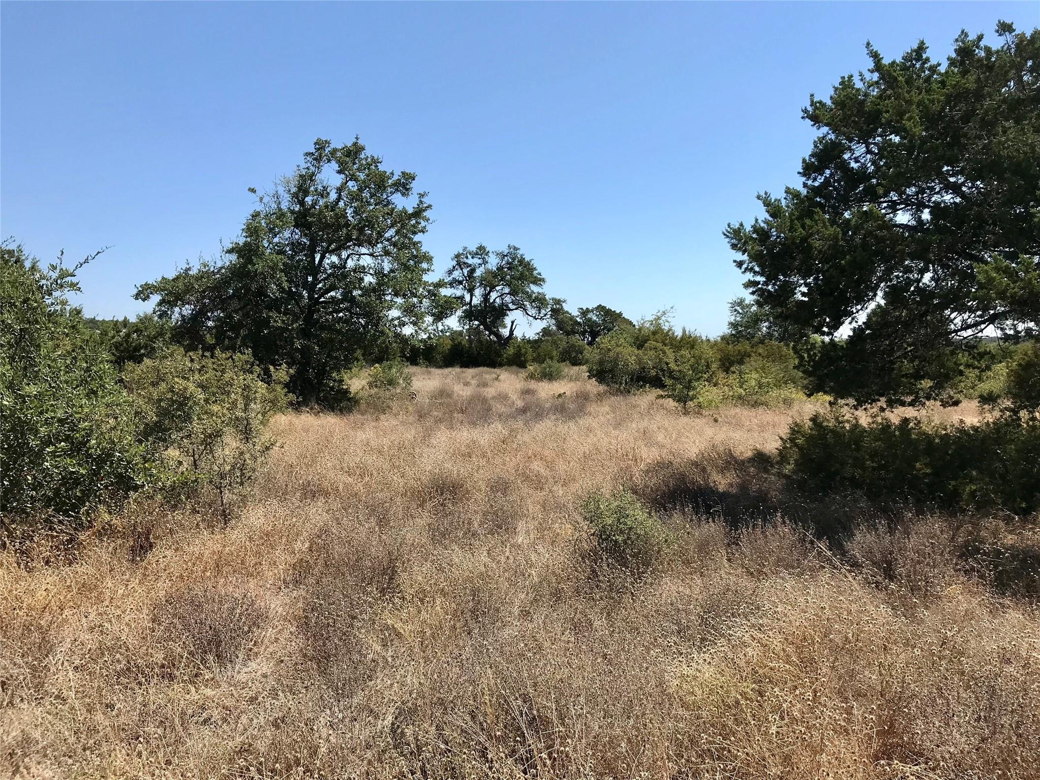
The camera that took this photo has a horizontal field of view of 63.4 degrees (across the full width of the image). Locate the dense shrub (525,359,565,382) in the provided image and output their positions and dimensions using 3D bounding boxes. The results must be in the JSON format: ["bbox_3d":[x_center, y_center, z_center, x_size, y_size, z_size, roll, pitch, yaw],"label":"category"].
[{"bbox_3d":[0.868,-0.672,29.000,1.357,0.803,1.289,0,4,0],"label":"dense shrub"}]

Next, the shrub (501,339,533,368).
[{"bbox_3d":[-0.162,-1.805,42.000,1.567,1.447,1.567,0,4,0],"label":"shrub"}]

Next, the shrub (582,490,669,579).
[{"bbox_3d":[0.703,0.955,5.600,0.575,0.580,0.546,0,4,0],"label":"shrub"}]

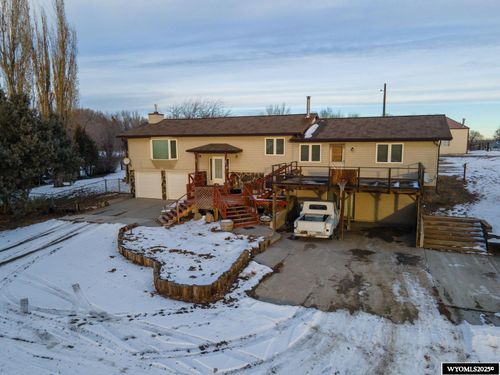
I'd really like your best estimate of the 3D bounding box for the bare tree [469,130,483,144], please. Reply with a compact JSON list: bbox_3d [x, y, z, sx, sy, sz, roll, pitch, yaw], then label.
[{"bbox_3d":[48.801,-10.216,75.296,4.000,4.270,4.000,-1,8,0],"label":"bare tree"}]

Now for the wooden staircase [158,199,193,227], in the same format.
[{"bbox_3d":[-4.502,1.544,20.674,1.750,1.200,1.400,-4,9,-25],"label":"wooden staircase"}]

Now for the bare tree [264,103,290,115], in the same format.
[{"bbox_3d":[4.805,-9.944,60.679,5.500,9.800,5.500,-1,8,0],"label":"bare tree"}]

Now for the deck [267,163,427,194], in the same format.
[{"bbox_3d":[5.747,-0.738,20.504,7.430,1.310,6.190,2,7,19],"label":"deck"}]

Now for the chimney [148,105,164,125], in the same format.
[{"bbox_3d":[-8.461,-6.599,31.365,0.900,1.762,1.150,2,9,21],"label":"chimney"}]

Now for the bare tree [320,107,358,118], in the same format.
[{"bbox_3d":[15.012,-9.368,58.585,6.357,8.448,6.357,-1,8,0],"label":"bare tree"}]

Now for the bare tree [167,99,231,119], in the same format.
[{"bbox_3d":[-7.678,-8.451,52.685,9.599,9.891,9.599,-1,8,0],"label":"bare tree"}]

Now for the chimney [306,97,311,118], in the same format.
[{"bbox_3d":[4.602,-6.301,27.207,0.290,1.646,0.290,2,9,21],"label":"chimney"}]

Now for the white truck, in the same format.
[{"bbox_3d":[3.941,1.739,20.060,1.980,1.900,4.850,2,8,18],"label":"white truck"}]

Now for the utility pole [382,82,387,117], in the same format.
[{"bbox_3d":[16.483,-8.021,42.649,0.300,9.367,0.300,-1,8,0],"label":"utility pole"}]

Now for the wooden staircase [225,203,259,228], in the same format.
[{"bbox_3d":[-0.502,1.602,20.426,1.480,1.000,1.350,-4,9,-25],"label":"wooden staircase"}]

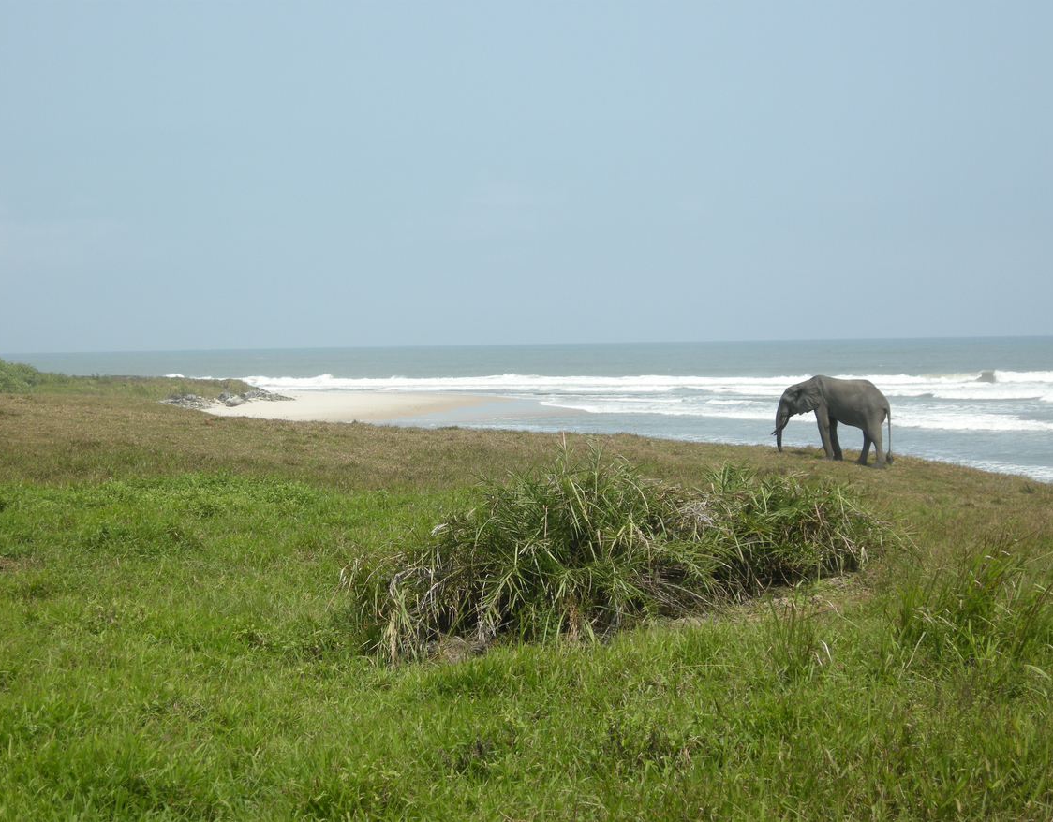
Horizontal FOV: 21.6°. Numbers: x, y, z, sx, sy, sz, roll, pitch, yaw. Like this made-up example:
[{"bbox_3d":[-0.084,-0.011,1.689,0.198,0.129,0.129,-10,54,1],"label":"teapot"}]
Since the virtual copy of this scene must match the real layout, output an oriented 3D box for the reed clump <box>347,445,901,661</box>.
[{"bbox_3d":[0.720,0.965,19.500,3.507,1.143,1.823,-2,2,-38],"label":"reed clump"}]

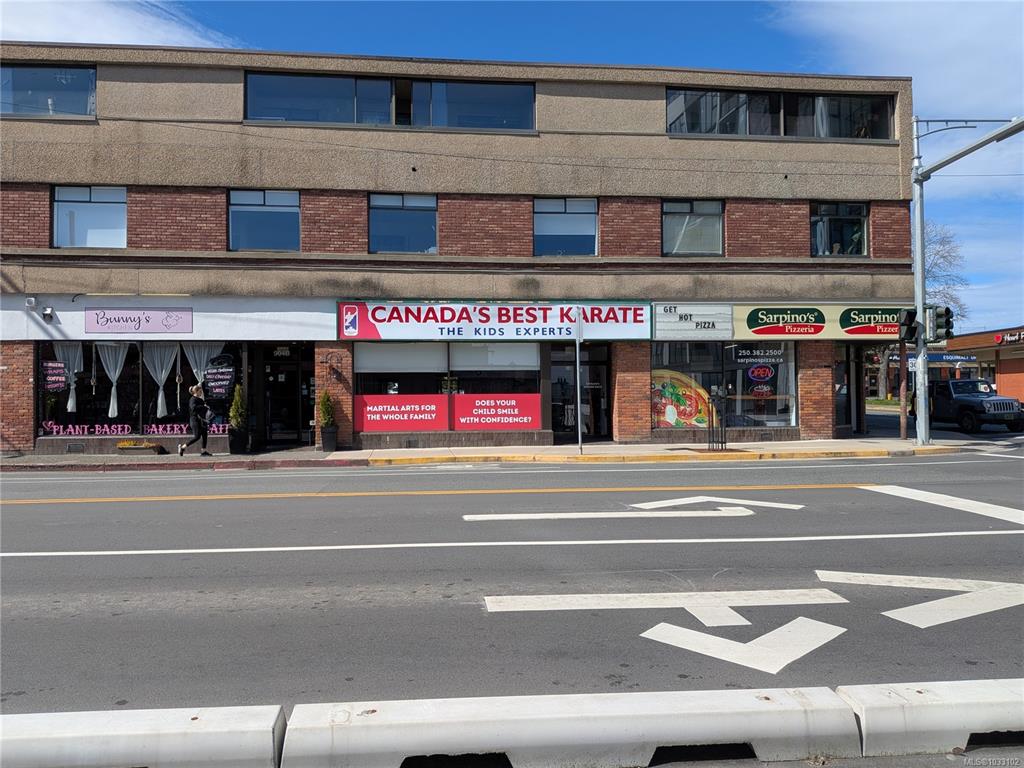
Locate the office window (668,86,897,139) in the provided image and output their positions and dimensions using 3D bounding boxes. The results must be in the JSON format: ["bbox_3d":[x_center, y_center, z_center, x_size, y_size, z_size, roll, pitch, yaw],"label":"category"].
[{"bbox_3d":[7.041,-7.013,18.464,6.149,1.262,0.150,0,0,-6],"label":"office window"}]

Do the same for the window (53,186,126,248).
[{"bbox_3d":[-9.898,-3.902,16.640,1.662,1.454,0.150,0,0,-6],"label":"window"}]

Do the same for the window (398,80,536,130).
[{"bbox_3d":[-1.158,-6.904,17.585,3.513,1.178,0.150,0,0,-6],"label":"window"}]

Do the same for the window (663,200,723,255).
[{"bbox_3d":[4.643,-3.992,18.198,1.617,1.423,0.150,0,0,-6],"label":"window"}]

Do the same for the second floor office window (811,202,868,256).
[{"bbox_3d":[8.593,-4.046,18.621,1.610,1.430,0.150,0,0,-6],"label":"second floor office window"}]

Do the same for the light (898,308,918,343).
[{"bbox_3d":[9.282,-1.368,16.600,0.420,0.760,0.350,0,0,-6],"label":"light"}]

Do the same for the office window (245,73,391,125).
[{"bbox_3d":[-4.677,-6.913,17.208,3.471,1.177,0.150,0,0,-6],"label":"office window"}]

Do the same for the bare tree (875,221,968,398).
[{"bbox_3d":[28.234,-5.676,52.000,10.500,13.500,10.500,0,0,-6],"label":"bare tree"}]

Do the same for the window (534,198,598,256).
[{"bbox_3d":[1.374,-3.934,17.848,1.632,1.459,0.150,0,0,-6],"label":"window"}]

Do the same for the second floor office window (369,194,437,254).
[{"bbox_3d":[-2.675,-3.912,17.414,1.663,1.472,0.150,0,0,-6],"label":"second floor office window"}]

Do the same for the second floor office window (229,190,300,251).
[{"bbox_3d":[-5.949,-3.923,17.063,1.690,1.455,0.150,0,0,-6],"label":"second floor office window"}]

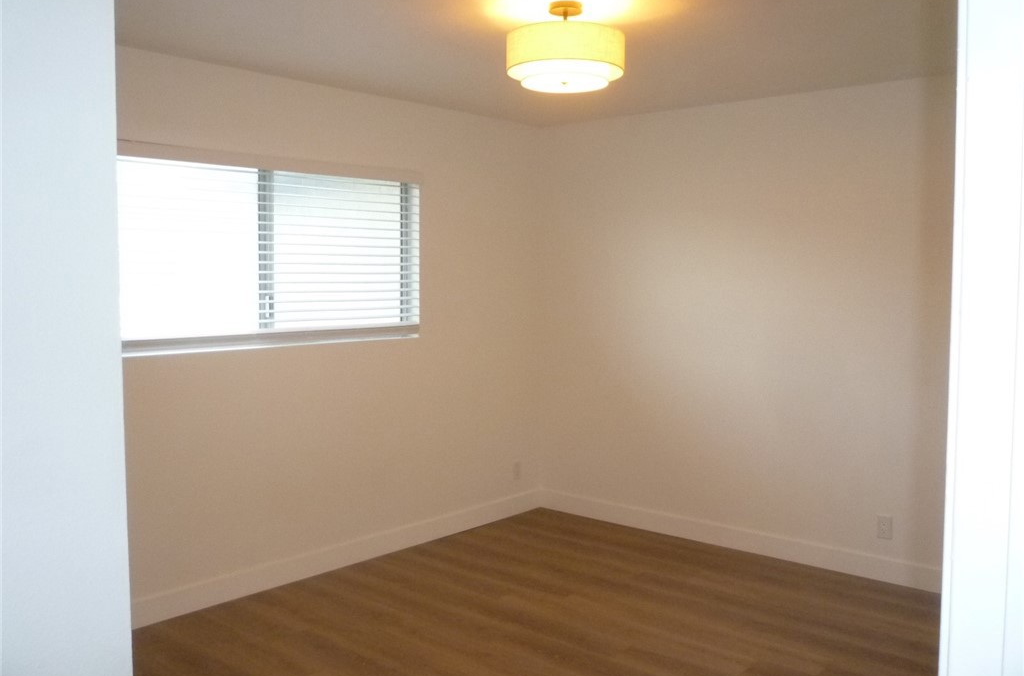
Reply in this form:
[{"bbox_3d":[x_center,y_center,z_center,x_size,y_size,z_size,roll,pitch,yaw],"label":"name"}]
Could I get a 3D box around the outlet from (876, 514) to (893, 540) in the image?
[{"bbox_3d":[1.848,0.939,4.248,0.071,0.115,0.009,3,5,41],"label":"outlet"}]

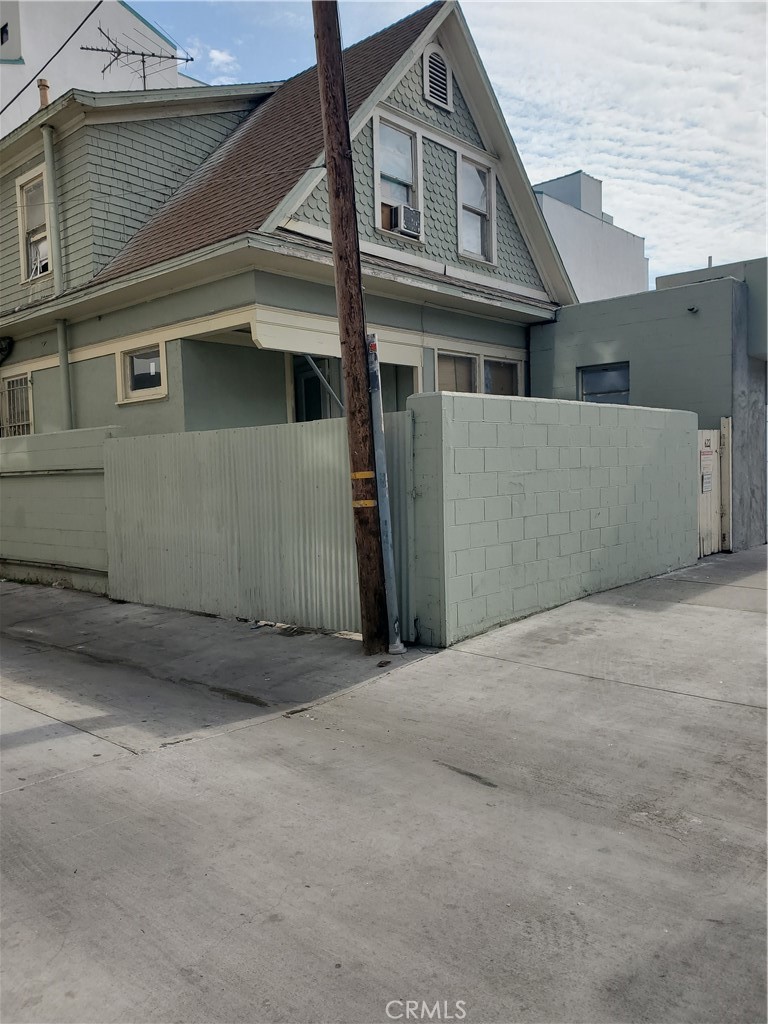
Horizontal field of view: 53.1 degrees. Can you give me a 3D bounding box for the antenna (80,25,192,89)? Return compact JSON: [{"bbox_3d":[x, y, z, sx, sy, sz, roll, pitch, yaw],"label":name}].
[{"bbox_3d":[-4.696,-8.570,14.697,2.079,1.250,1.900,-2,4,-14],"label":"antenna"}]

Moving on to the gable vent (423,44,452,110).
[{"bbox_3d":[0.753,-6.028,10.624,0.090,0.821,0.650,2,5,42],"label":"gable vent"}]

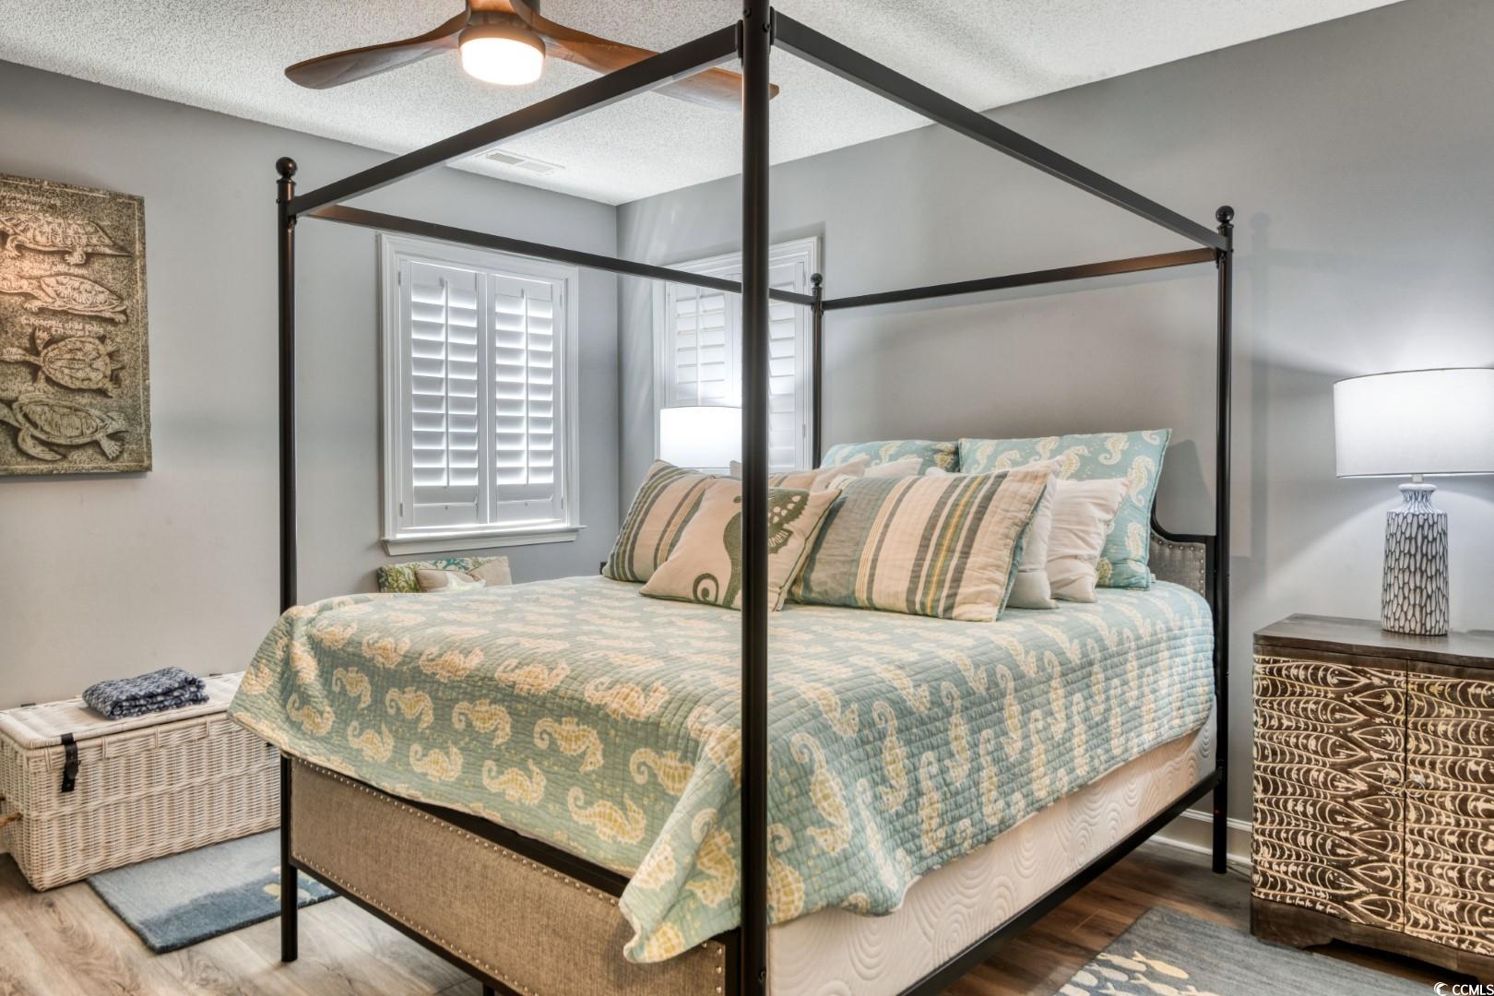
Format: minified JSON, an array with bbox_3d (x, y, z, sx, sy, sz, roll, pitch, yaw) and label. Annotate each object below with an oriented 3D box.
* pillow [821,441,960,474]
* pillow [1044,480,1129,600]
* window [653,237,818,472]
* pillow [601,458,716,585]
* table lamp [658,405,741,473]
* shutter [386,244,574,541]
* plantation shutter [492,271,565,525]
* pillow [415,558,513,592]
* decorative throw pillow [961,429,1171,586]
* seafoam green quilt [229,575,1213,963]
[{"bbox_3d":[0.515,0.025,3.509,0.670,0.470,0.170,2,-12,43],"label":"pillow"},{"bbox_3d":[0.792,0.105,2.918,0.600,0.420,0.160,2,-27,43],"label":"pillow"},{"bbox_3d":[-0.095,-0.424,4.344,0.975,1.275,0.090,2,3,43],"label":"window"},{"bbox_3d":[-0.045,0.066,3.047,0.740,0.460,0.180,2,-33,34],"label":"pillow"},{"bbox_3d":[-0.146,-0.044,4.072,0.400,0.655,0.400,2,3,43],"label":"table lamp"},{"bbox_3d":[-1.096,-0.440,4.319,0.080,1.235,0.955,2,3,43],"label":"shutter"},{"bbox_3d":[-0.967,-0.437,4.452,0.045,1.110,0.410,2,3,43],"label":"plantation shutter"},{"bbox_3d":[-1.109,0.453,3.961,0.150,0.420,0.440,-24,-14,41],"label":"pillow"},{"bbox_3d":[0.939,0.027,3.112,0.700,0.475,0.170,2,-13,43],"label":"decorative throw pillow"},{"bbox_3d":[0.037,0.449,2.642,1.760,0.400,2.060,2,3,43],"label":"seafoam green quilt"}]

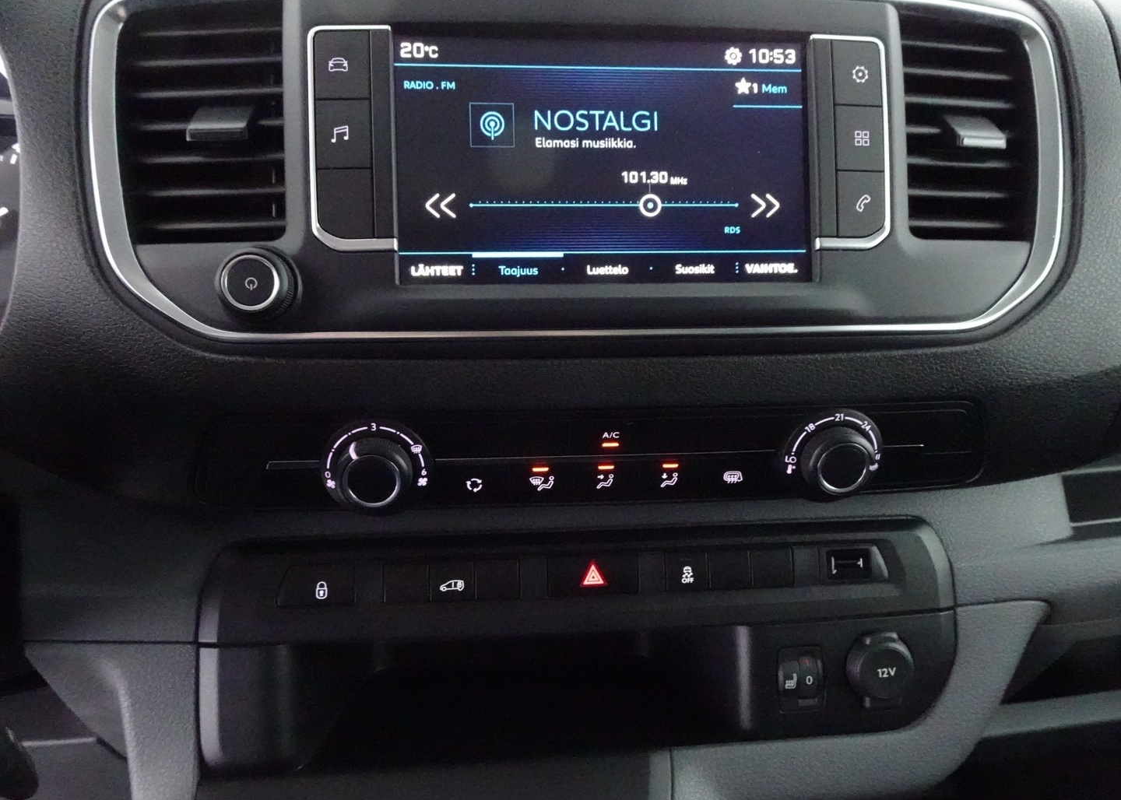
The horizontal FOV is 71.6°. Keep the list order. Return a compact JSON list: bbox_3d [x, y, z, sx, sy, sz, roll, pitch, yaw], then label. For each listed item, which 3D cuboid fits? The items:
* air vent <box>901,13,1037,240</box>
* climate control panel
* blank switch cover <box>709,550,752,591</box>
[{"bbox_3d":[0.158,-0.106,0.317,0.059,0.089,0.028,-1,-2,-12],"label":"air vent"},{"bbox_3d":[0.014,0.022,0.283,0.292,0.039,0.020,-1,18,-5],"label":"climate control panel"},{"bbox_3d":[0.068,0.069,0.317,0.017,0.016,0.007,-1,-5,-4],"label":"blank switch cover"}]

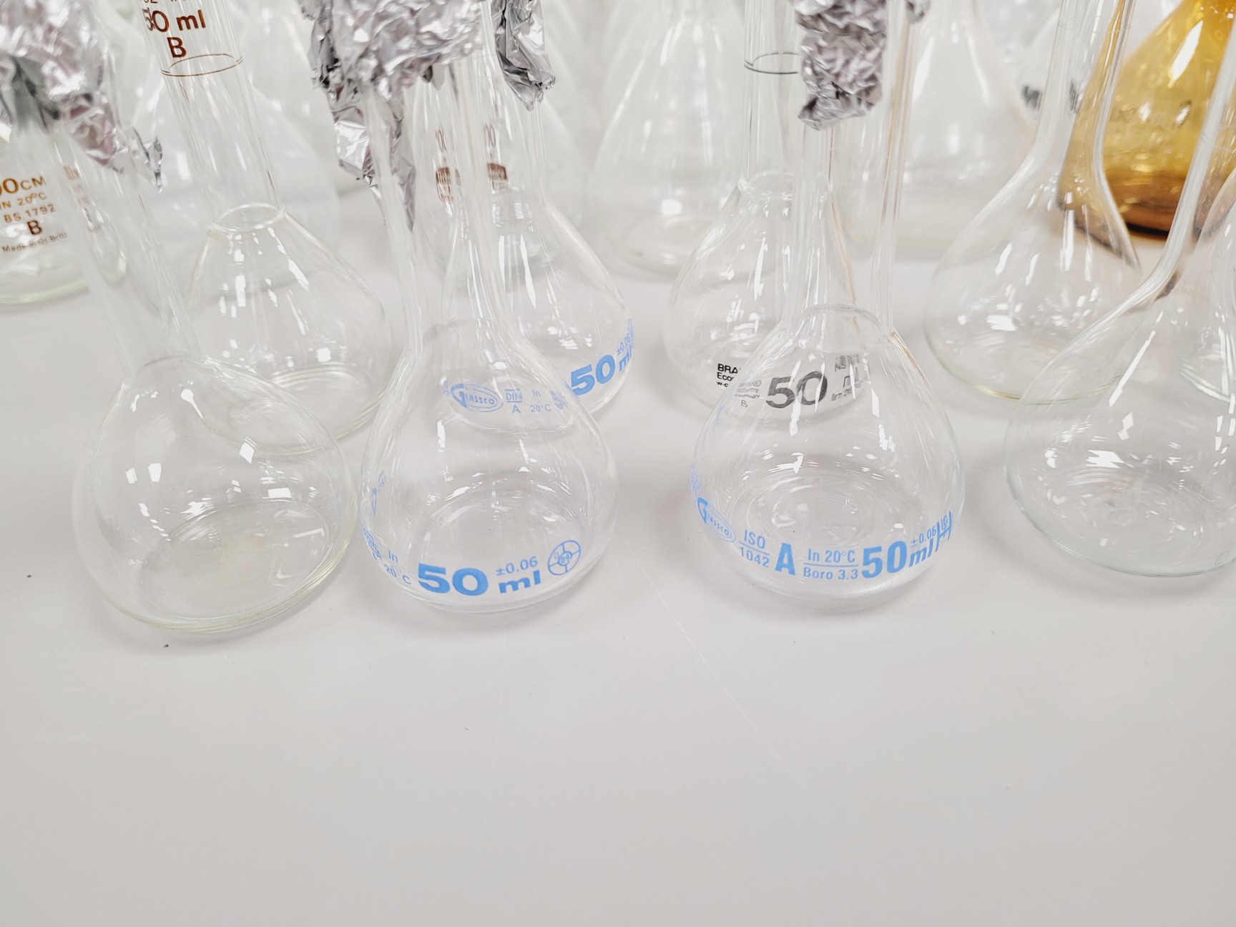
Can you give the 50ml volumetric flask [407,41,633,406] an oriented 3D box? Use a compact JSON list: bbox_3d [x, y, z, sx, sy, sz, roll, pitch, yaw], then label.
[{"bbox_3d":[-0.024,-0.073,0.190,0.048,0.133,0.048,-5,37,0],"label":"50ml volumetric flask"}]

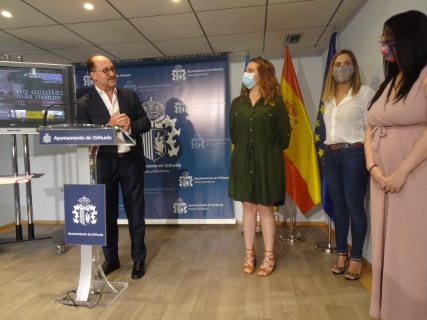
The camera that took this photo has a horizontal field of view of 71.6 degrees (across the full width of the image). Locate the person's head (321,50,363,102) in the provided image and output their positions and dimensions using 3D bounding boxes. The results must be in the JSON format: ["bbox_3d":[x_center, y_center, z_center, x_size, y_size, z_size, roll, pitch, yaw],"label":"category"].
[{"bbox_3d":[1.022,-0.626,2.307,0.290,0.390,0.240,0,4,27],"label":"person's head"}]

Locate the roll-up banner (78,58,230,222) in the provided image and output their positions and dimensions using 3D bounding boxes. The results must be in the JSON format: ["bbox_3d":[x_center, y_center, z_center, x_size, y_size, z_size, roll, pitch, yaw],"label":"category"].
[{"bbox_3d":[-0.752,-0.214,3.767,2.030,2.090,0.120,-1,4,8],"label":"roll-up banner"}]

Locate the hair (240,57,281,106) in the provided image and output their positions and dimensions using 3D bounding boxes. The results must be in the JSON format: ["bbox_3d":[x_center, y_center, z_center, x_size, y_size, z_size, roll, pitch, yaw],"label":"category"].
[{"bbox_3d":[0.359,-0.590,2.335,0.240,0.370,0.240,-5,5,-41],"label":"hair"}]

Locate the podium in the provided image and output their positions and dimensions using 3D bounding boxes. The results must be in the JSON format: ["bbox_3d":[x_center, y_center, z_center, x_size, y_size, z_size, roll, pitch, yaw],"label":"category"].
[{"bbox_3d":[-0.856,0.358,2.093,0.500,1.160,0.380,-1,4,8],"label":"podium"}]

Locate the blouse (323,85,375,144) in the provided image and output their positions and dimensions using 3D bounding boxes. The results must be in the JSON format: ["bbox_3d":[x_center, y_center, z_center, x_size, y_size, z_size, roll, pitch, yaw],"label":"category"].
[{"bbox_3d":[1.078,-0.327,2.318,0.390,0.450,0.250,1,4,34],"label":"blouse"}]

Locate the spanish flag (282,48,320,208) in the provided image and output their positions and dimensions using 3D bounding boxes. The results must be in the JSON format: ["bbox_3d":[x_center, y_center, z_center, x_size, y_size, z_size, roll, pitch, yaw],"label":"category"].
[{"bbox_3d":[0.869,-0.274,3.001,0.420,1.630,0.200,-1,4,14],"label":"spanish flag"}]

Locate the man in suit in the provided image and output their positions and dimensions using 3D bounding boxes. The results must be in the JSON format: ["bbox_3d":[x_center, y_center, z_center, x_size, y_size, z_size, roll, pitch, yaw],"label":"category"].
[{"bbox_3d":[-0.753,0.049,2.427,0.540,1.730,0.400,-2,4,-5],"label":"man in suit"}]

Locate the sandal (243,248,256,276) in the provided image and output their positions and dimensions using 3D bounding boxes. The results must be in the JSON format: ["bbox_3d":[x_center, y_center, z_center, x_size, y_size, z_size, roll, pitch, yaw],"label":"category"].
[{"bbox_3d":[0.295,0.819,2.432,0.095,0.140,0.235,-1,4,10],"label":"sandal"}]

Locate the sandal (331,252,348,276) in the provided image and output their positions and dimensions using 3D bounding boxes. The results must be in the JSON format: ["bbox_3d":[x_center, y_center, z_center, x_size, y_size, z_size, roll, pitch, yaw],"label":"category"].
[{"bbox_3d":[1.026,0.803,2.377,0.090,0.140,0.215,1,4,37],"label":"sandal"}]

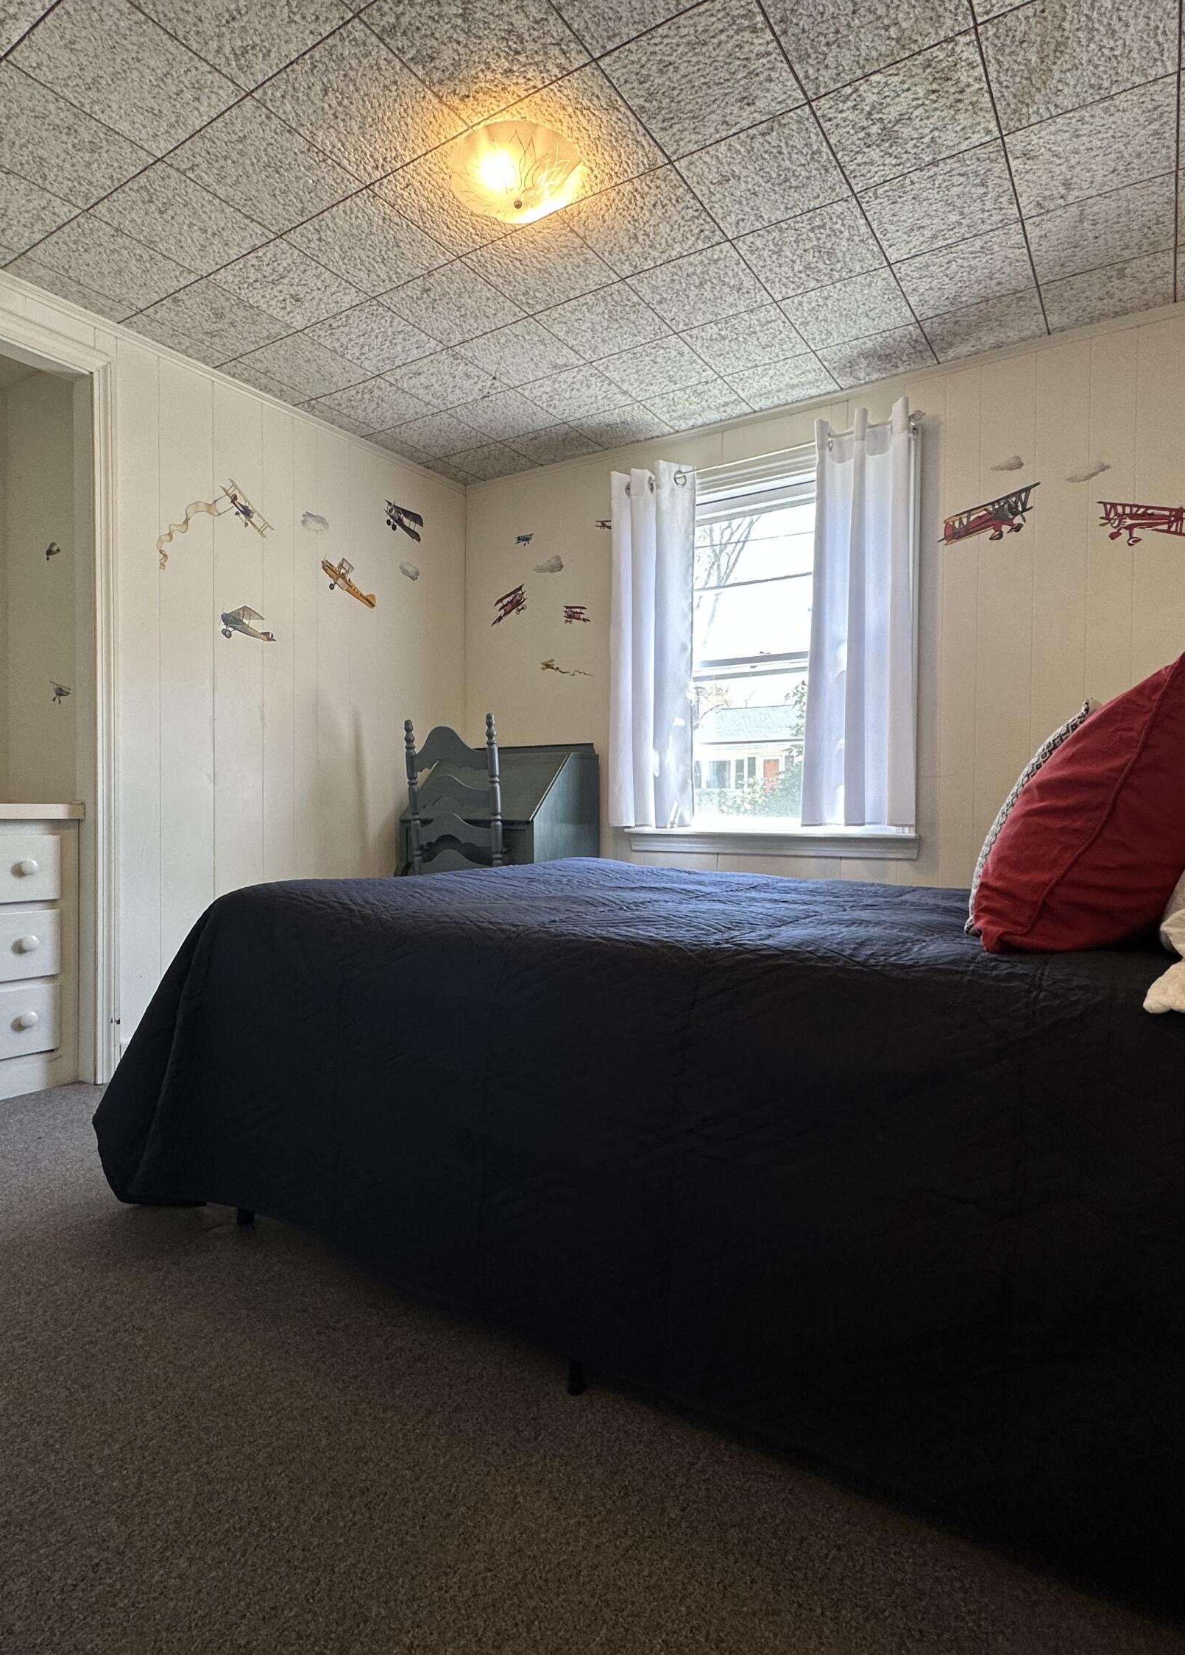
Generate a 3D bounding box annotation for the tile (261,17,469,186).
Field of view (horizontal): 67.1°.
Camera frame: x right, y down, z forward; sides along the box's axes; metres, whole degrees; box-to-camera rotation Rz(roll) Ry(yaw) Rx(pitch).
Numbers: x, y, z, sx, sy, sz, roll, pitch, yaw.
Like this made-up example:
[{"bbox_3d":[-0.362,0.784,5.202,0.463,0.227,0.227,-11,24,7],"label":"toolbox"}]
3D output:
[{"bbox_3d":[-0.461,-1.438,1.796,0.305,0.016,0.305,0,0,33],"label":"tile"}]

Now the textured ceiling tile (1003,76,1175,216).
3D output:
[{"bbox_3d":[1.060,-1.435,1.894,0.305,0.016,0.305,0,0,33],"label":"textured ceiling tile"}]

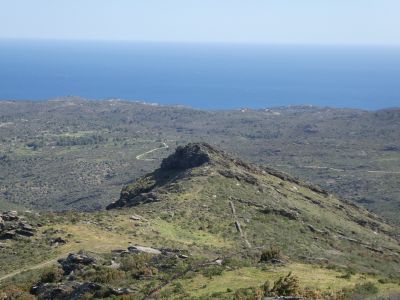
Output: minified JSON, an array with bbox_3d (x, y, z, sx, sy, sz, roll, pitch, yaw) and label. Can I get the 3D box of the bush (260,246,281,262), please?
[{"bbox_3d":[7.420,10.999,90.000,2.110,1.450,1.800,2,8,5],"label":"bush"}]

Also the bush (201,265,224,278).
[{"bbox_3d":[1.213,11.793,83.000,2.330,1.050,2.000,1,8,1],"label":"bush"}]

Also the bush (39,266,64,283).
[{"bbox_3d":[-13.893,11.648,80.000,2.430,1.300,2.100,0,8,-10],"label":"bush"}]

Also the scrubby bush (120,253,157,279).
[{"bbox_3d":[-5.898,11.076,82.000,3.380,2.000,2.800,0,8,-4],"label":"scrubby bush"}]

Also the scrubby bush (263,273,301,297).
[{"bbox_3d":[6.754,11.010,70.000,2.890,1.750,2.400,2,8,6],"label":"scrubby bush"}]

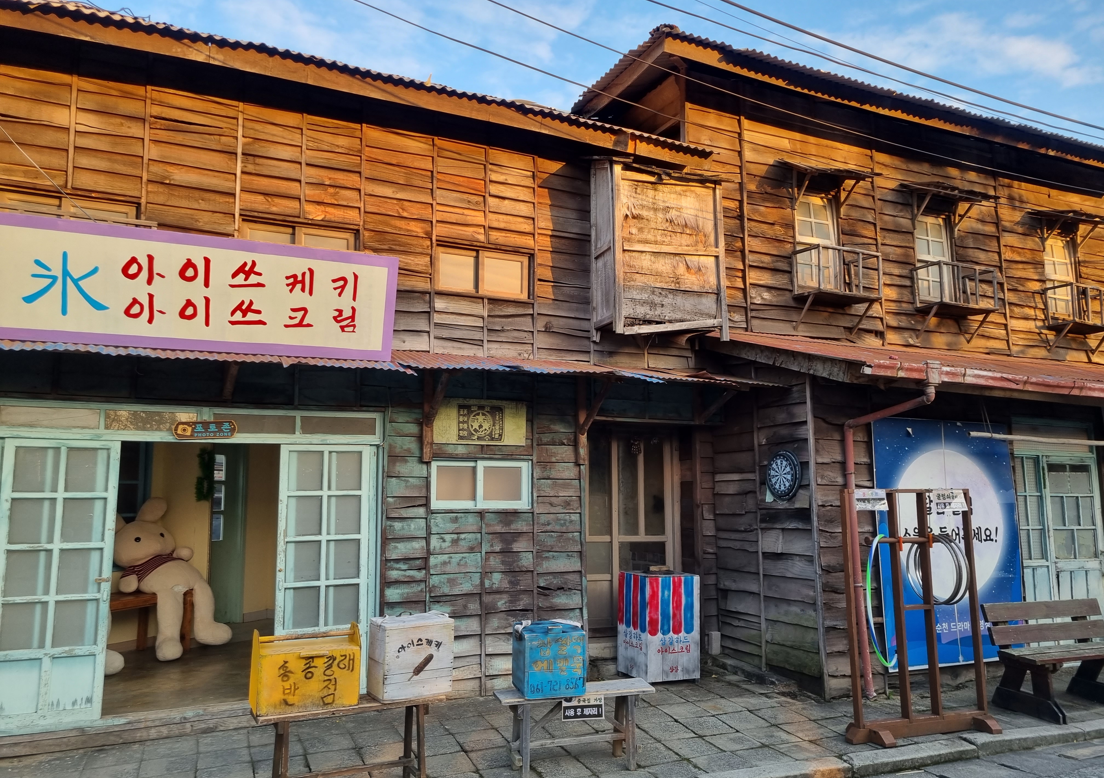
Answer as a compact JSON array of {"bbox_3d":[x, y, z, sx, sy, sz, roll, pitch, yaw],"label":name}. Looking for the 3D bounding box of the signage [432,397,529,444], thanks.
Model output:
[{"bbox_3d":[-0.565,0.272,6.754,0.800,0.365,0.030,3,-8,-26],"label":"signage"}]

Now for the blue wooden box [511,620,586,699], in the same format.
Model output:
[{"bbox_3d":[-0.017,1.574,4.849,0.350,0.355,0.375,1,-8,-15],"label":"blue wooden box"}]

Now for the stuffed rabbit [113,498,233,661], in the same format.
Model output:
[{"bbox_3d":[-3.583,1.751,7.793,0.760,1.400,0.820,-4,-8,28],"label":"stuffed rabbit"}]

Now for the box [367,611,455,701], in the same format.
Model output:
[{"bbox_3d":[-0.790,1.487,4.631,0.395,0.400,0.280,4,-8,-30],"label":"box"}]

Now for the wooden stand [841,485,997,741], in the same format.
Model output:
[{"bbox_3d":[2.409,1.472,5.542,1.110,1.580,0.330,2,-8,-19],"label":"wooden stand"}]

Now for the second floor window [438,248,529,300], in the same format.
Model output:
[{"bbox_3d":[-0.564,-0.971,6.964,0.846,0.400,0.080,3,-8,-26],"label":"second floor window"}]

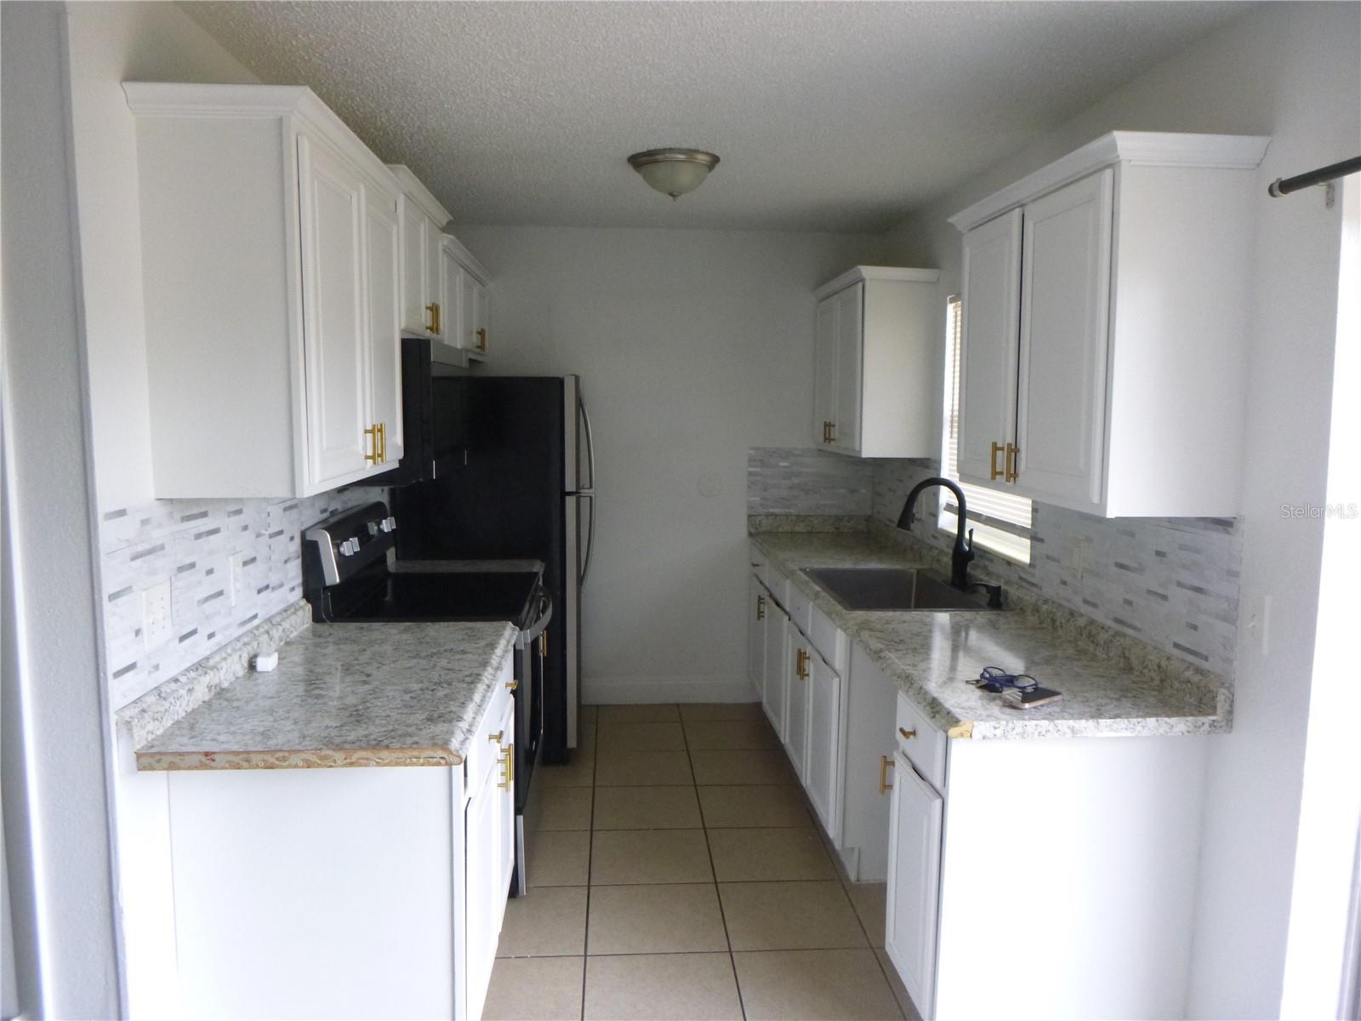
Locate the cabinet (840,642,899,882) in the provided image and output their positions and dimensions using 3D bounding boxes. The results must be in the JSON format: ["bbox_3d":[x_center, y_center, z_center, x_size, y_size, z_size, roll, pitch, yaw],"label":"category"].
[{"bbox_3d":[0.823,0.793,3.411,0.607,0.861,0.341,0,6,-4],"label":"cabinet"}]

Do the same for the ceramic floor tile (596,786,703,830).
[{"bbox_3d":[-0.131,1.167,3.854,0.412,0.010,0.412,0,6,-4],"label":"ceramic floor tile"}]

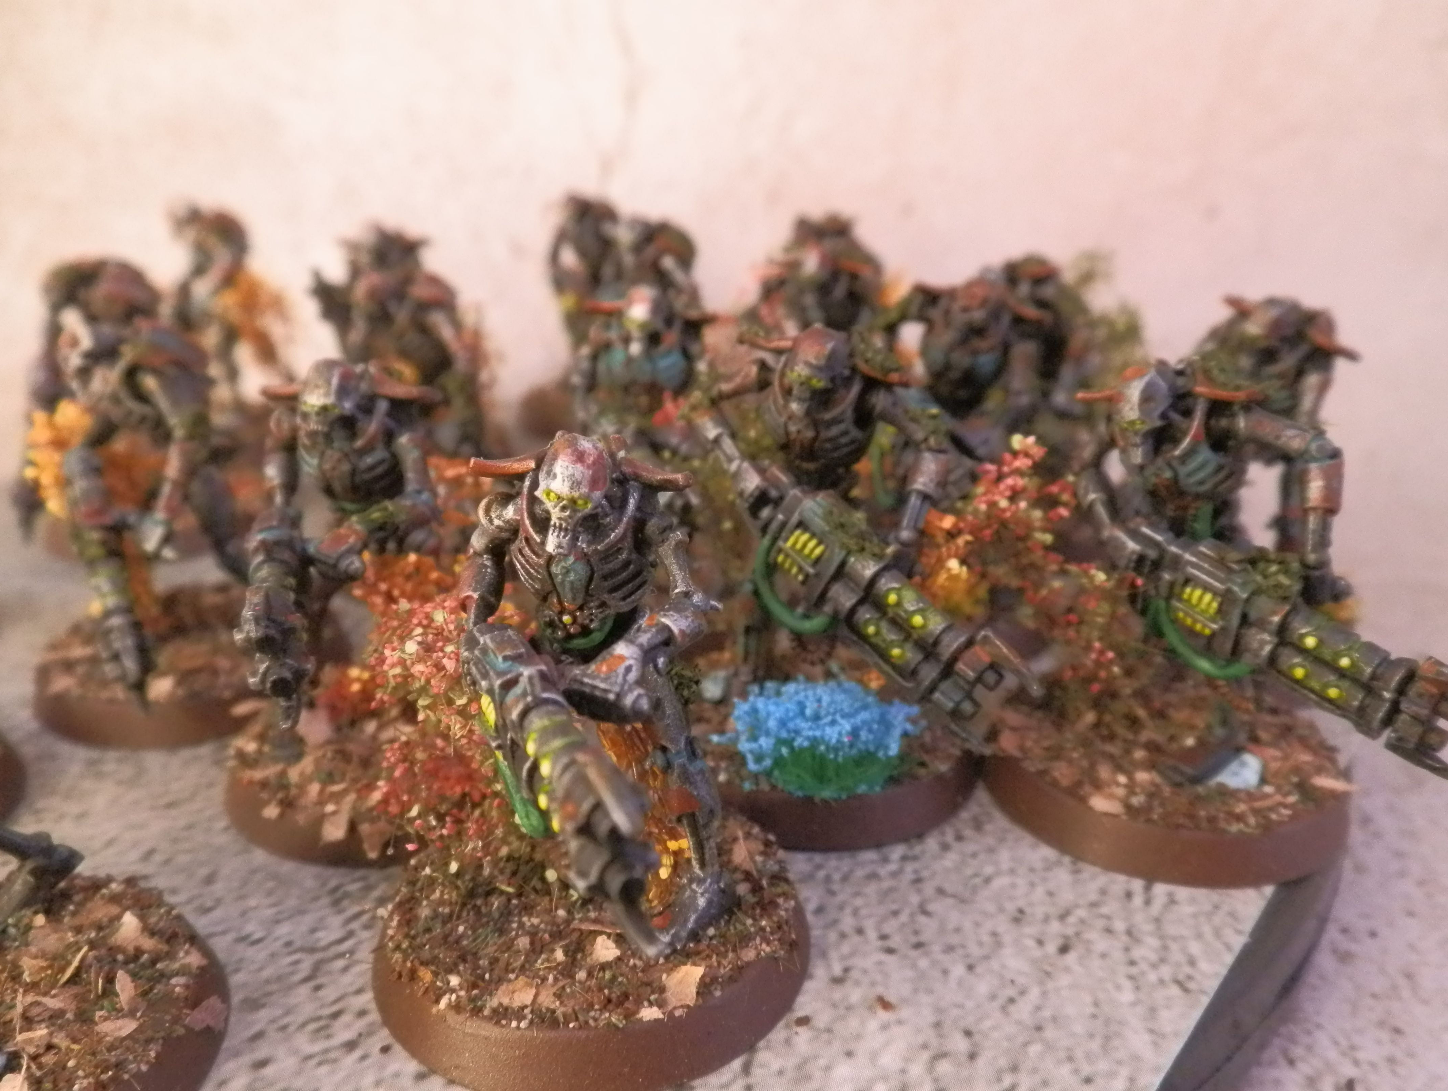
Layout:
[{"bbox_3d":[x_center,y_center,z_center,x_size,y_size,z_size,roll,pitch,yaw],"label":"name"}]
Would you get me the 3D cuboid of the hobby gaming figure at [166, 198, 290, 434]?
[{"bbox_3d":[-0.085,-0.039,0.198,0.021,0.036,0.018,-16,26,-34],"label":"hobby gaming figure"}]

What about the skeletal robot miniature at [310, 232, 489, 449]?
[{"bbox_3d":[-0.045,-0.024,0.159,0.020,0.037,0.021,-3,22,-5],"label":"skeletal robot miniature"}]

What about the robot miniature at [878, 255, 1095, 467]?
[{"bbox_3d":[0.028,-0.011,0.126,0.020,0.036,0.021,3,22,8],"label":"robot miniature"}]

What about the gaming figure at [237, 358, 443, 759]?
[{"bbox_3d":[-0.031,0.002,0.096,0.018,0.035,0.023,-3,22,-5],"label":"gaming figure"}]

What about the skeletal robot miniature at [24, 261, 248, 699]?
[{"bbox_3d":[-0.057,-0.006,0.116,0.020,0.036,0.025,3,22,7],"label":"skeletal robot miniature"}]

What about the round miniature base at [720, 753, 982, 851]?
[{"bbox_3d":[0.008,0.017,0.111,0.032,0.004,0.032,0,22,0],"label":"round miniature base"}]

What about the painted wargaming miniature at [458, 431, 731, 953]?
[{"bbox_3d":[-0.008,0.010,0.075,0.018,0.036,0.023,-2,22,-3],"label":"painted wargaming miniature"}]

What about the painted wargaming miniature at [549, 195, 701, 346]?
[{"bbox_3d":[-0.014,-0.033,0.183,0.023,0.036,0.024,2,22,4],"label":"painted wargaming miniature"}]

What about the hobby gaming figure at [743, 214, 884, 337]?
[{"bbox_3d":[0.011,-0.020,0.148,0.018,0.038,0.020,2,22,6],"label":"hobby gaming figure"}]

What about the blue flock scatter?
[{"bbox_3d":[0.009,0.016,0.100,0.017,0.006,0.011,0,22,0],"label":"blue flock scatter"}]

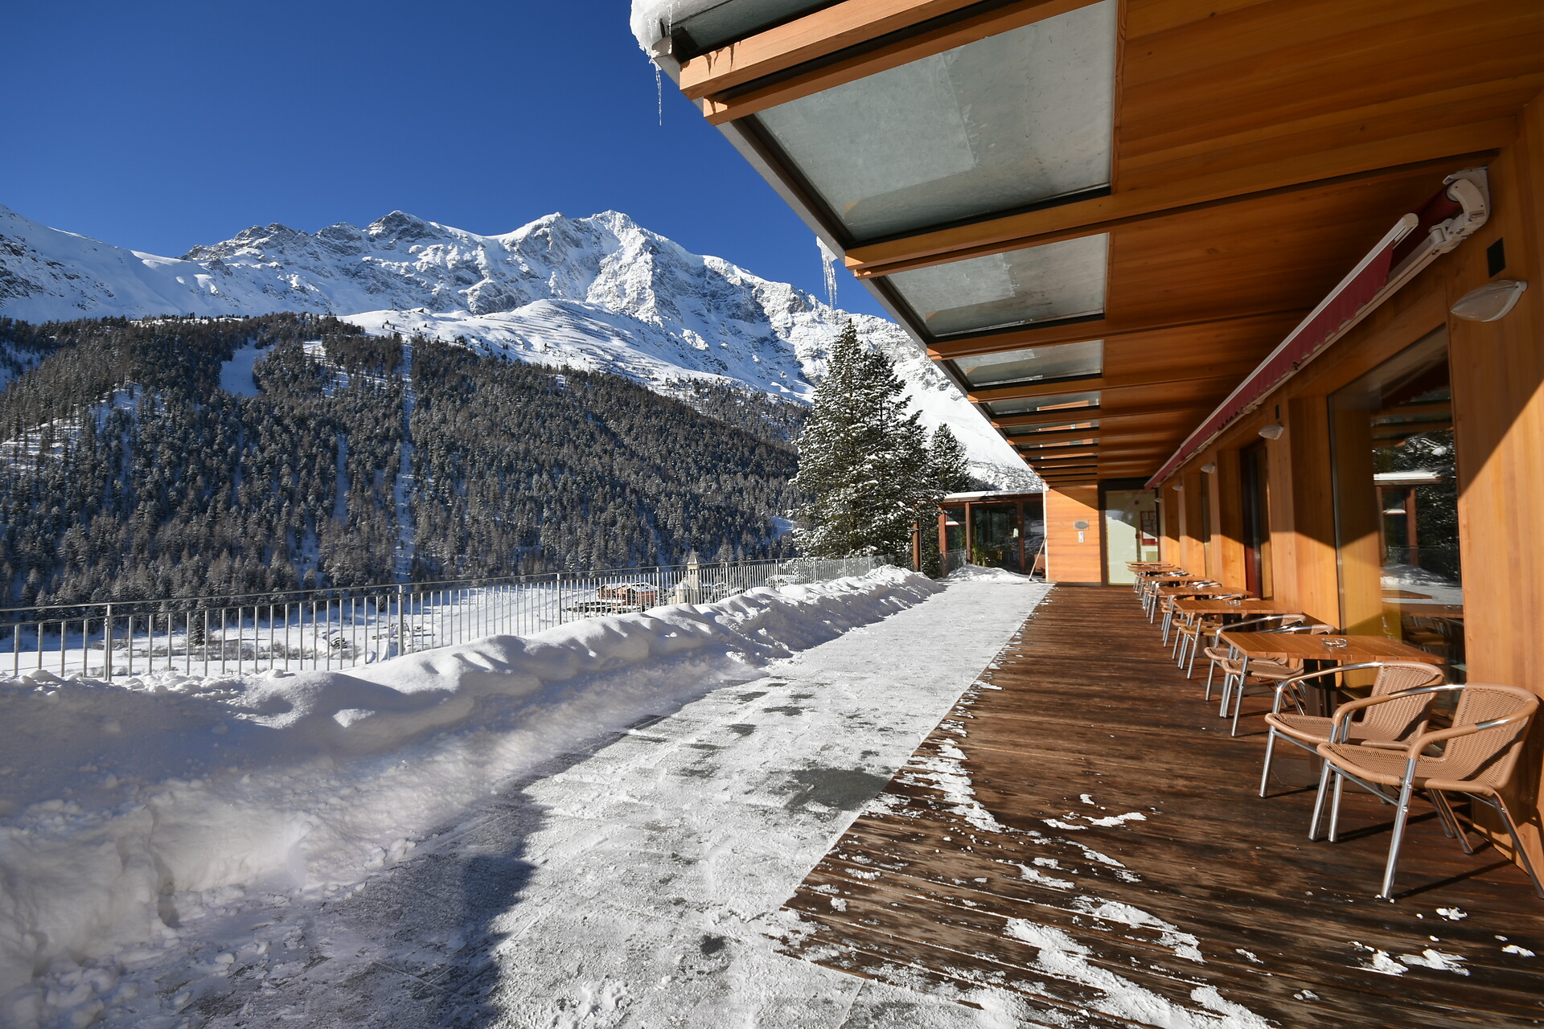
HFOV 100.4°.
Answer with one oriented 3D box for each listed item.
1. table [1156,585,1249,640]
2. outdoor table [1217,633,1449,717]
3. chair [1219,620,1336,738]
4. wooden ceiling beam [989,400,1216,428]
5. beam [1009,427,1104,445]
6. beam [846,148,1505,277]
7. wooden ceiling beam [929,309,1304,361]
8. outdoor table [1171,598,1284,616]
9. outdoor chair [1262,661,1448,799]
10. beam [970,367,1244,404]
[{"bbox_3d":[4.840,1.223,7.267,0.810,0.735,0.810,-2,-3,25],"label":"table"},{"bbox_3d":[3.088,1.096,3.603,0.810,0.735,0.810,-2,-3,23],"label":"outdoor table"},{"bbox_3d":[3.451,1.129,4.463,0.590,0.730,0.560,-2,-3,28],"label":"chair"},{"bbox_3d":[3.968,-1.218,7.675,2.538,0.115,0.180,-2,-3,24],"label":"wooden ceiling beam"},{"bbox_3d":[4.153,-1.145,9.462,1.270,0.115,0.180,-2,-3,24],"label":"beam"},{"bbox_3d":[1.577,-1.381,2.910,2.534,0.115,0.180,-2,-3,24],"label":"beam"},{"bbox_3d":[2.392,-1.326,4.534,2.535,0.115,0.180,-2,-3,24],"label":"wooden ceiling beam"},{"bbox_3d":[4.034,1.166,5.625,0.810,0.735,0.810,-2,-3,25],"label":"outdoor table"},{"bbox_3d":[2.746,1.081,3.074,0.590,0.730,0.560,-1,-2,7],"label":"outdoor chair"},{"bbox_3d":[3.203,-1.271,6.146,2.534,0.115,0.180,-2,-3,24],"label":"beam"}]

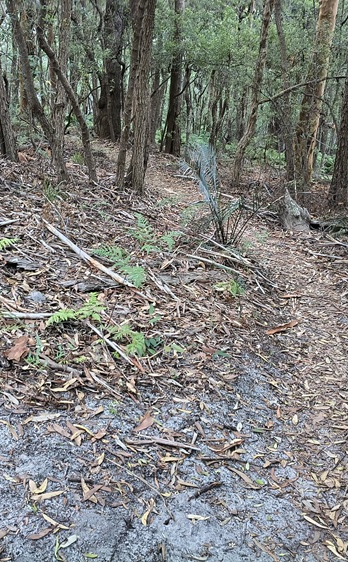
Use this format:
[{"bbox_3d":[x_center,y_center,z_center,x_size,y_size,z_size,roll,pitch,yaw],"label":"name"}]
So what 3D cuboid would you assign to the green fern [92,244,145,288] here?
[{"bbox_3d":[-0.366,-0.103,3.850,0.360,0.200,0.280,-3,21,-5],"label":"green fern"}]

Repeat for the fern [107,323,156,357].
[{"bbox_3d":[-0.228,0.309,3.000,0.270,0.110,0.220,-3,21,-5],"label":"fern"}]

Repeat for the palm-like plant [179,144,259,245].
[{"bbox_3d":[0.395,-0.764,4.950,0.670,0.850,0.550,1,21,5],"label":"palm-like plant"}]

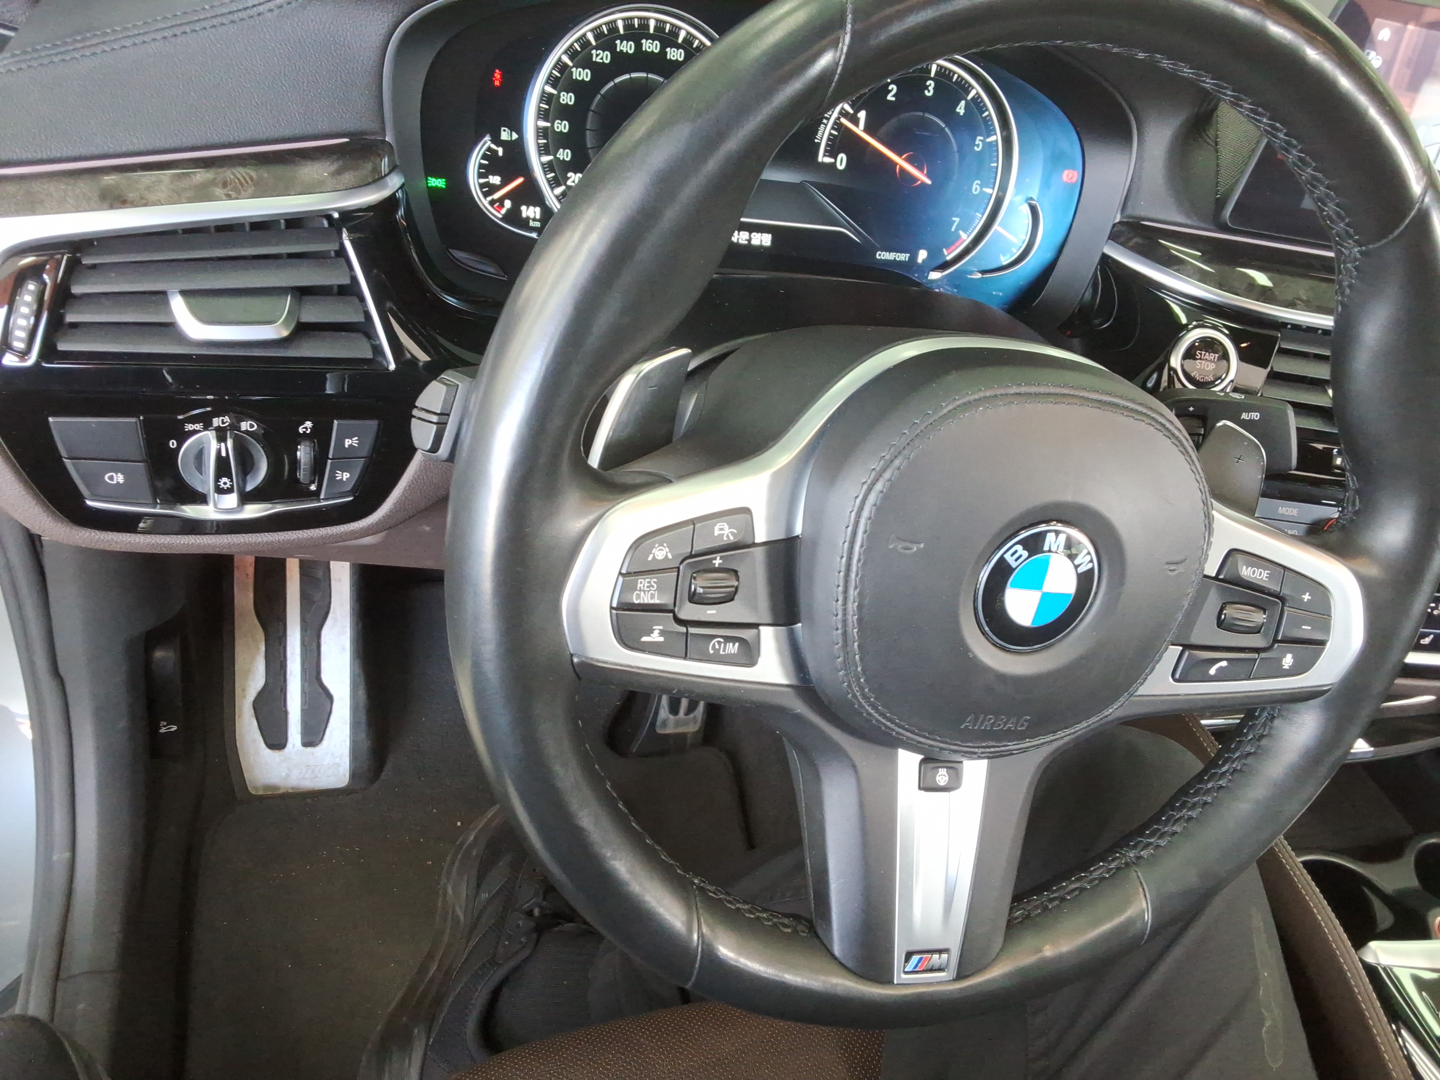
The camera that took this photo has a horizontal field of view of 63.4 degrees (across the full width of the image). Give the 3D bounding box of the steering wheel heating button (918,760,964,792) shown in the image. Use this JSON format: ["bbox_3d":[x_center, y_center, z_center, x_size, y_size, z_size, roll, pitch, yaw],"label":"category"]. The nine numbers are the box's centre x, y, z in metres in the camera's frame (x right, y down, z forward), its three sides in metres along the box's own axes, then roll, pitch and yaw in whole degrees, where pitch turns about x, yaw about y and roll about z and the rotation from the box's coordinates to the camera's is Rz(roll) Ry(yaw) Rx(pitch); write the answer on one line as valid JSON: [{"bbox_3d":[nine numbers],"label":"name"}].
[{"bbox_3d":[0.078,0.084,0.412,0.018,0.012,0.005,5,5,-21],"label":"steering wheel heating button"}]

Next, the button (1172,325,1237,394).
[{"bbox_3d":[0.261,-0.097,0.627,0.036,0.036,0.012,14,16,-4],"label":"button"}]

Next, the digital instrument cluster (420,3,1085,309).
[{"bbox_3d":[0.027,-0.187,0.569,0.340,0.128,0.030,0,21,-20],"label":"digital instrument cluster"}]

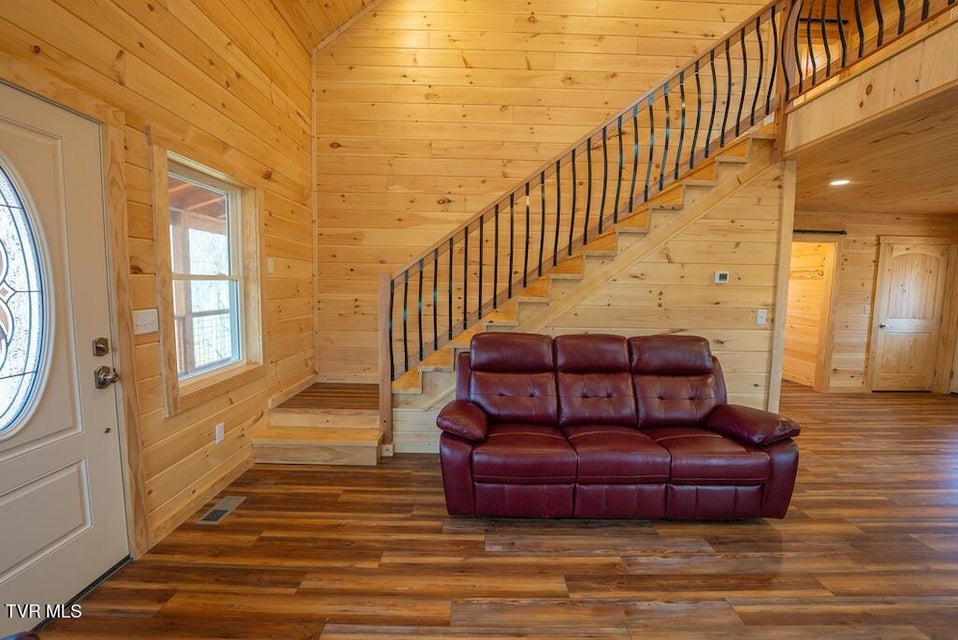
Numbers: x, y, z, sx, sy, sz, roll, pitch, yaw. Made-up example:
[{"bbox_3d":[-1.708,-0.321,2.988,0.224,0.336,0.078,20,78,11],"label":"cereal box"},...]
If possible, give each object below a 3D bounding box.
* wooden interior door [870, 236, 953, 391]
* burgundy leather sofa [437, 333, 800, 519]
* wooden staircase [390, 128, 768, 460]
[{"bbox_3d":[5.929,-0.042,5.140,0.940,2.080,0.070,0,4,-3],"label":"wooden interior door"},{"bbox_3d":[0.844,0.642,2.623,2.180,1.030,0.960,0,4,-1],"label":"burgundy leather sofa"},{"bbox_3d":[0.858,-0.247,3.596,3.220,2.653,1.067,0,4,-3],"label":"wooden staircase"}]

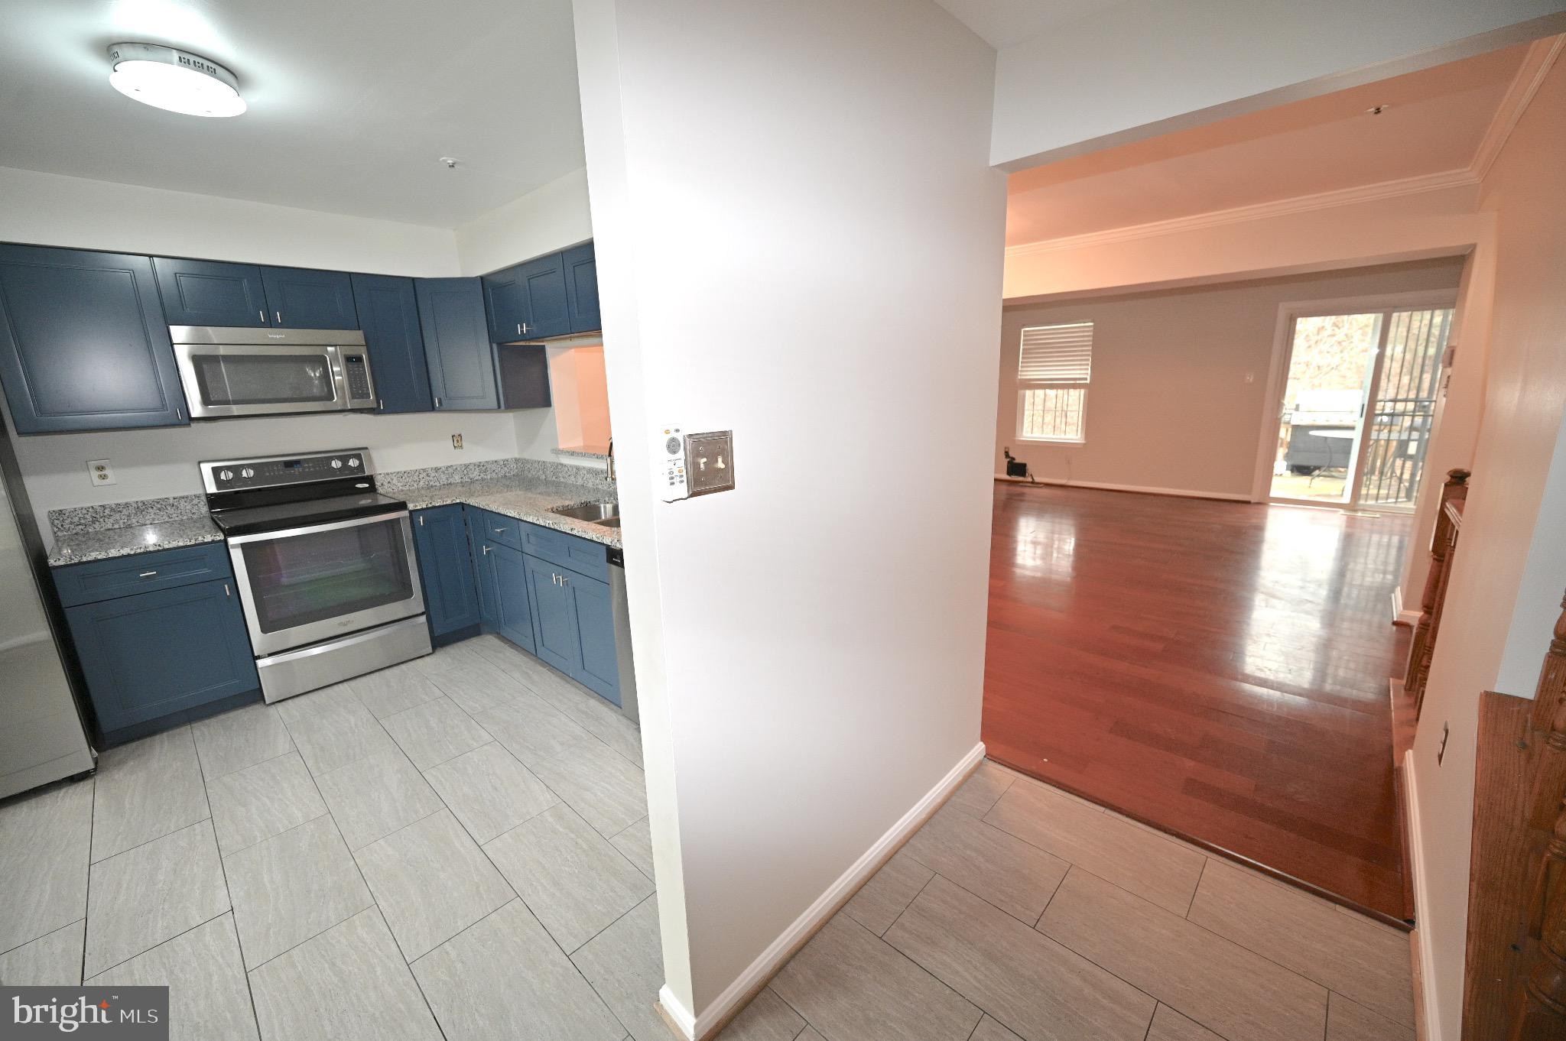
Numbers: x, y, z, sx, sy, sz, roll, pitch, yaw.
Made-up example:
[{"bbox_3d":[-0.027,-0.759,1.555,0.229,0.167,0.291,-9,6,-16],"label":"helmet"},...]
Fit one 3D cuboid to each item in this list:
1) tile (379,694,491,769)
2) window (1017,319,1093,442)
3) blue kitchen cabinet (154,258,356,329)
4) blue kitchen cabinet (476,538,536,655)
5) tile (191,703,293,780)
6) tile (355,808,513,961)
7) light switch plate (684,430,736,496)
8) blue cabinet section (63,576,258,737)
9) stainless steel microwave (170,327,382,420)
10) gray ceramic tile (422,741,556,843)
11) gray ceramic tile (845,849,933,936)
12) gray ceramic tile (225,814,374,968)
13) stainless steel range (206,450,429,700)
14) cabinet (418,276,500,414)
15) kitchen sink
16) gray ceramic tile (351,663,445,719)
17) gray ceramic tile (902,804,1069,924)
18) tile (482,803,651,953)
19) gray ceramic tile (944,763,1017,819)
[{"bbox_3d":[-1.608,0.976,2.814,0.614,0.010,0.307,10,18,42],"label":"tile"},{"bbox_3d":[3.571,-1.789,8.035,0.916,1.531,0.100,10,18,42],"label":"window"},{"bbox_3d":[-2.713,-1.141,3.168,0.335,0.297,0.756,10,17,42],"label":"blue kitchen cabinet"},{"bbox_3d":[-1.296,0.364,3.550,0.460,0.585,0.583,10,17,42],"label":"blue kitchen cabinet"},{"bbox_3d":[-2.476,1.009,2.795,0.614,0.010,0.307,10,18,42],"label":"tile"},{"bbox_3d":[-1.145,1.153,1.979,0.614,0.010,0.307,10,18,42],"label":"tile"},{"bbox_3d":[-0.146,-0.117,1.256,0.020,0.125,0.128,10,18,42],"label":"light switch plate"},{"bbox_3d":[-2.937,0.555,2.908,0.540,0.580,0.525,9,16,42],"label":"blue cabinet section"},{"bbox_3d":[-2.658,-0.774,3.199,0.405,0.413,0.758,10,18,42],"label":"stainless steel microwave"},{"bbox_3d":[-1.141,1.043,2.369,0.608,0.010,0.300,10,17,42],"label":"gray ceramic tile"},{"bbox_3d":[0.319,1.121,1.840,0.154,0.010,0.304,10,17,42],"label":"gray ceramic tile"},{"bbox_3d":[-1.563,1.159,1.951,0.616,0.012,0.303,10,17,42],"label":"gray ceramic tile"},{"bbox_3d":[-2.542,0.252,3.363,0.650,1.200,0.757,10,17,42],"label":"stainless steel range"},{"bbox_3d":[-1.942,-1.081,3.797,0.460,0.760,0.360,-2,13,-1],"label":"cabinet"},{"bbox_3d":[-0.800,0.080,3.035,0.740,0.202,0.405,10,18,42],"label":"kitchen sink"},{"bbox_3d":[-2.025,0.884,3.182,0.603,0.010,0.300,10,17,42],"label":"gray ceramic tile"},{"bbox_3d":[0.640,1.094,1.975,0.460,0.010,0.307,10,18,42],"label":"gray ceramic tile"},{"bbox_3d":[-0.699,1.123,1.962,0.600,0.010,0.300,10,17,42],"label":"tile"},{"bbox_3d":[0.739,1.017,2.293,0.156,0.010,0.307,10,18,42],"label":"gray ceramic tile"}]

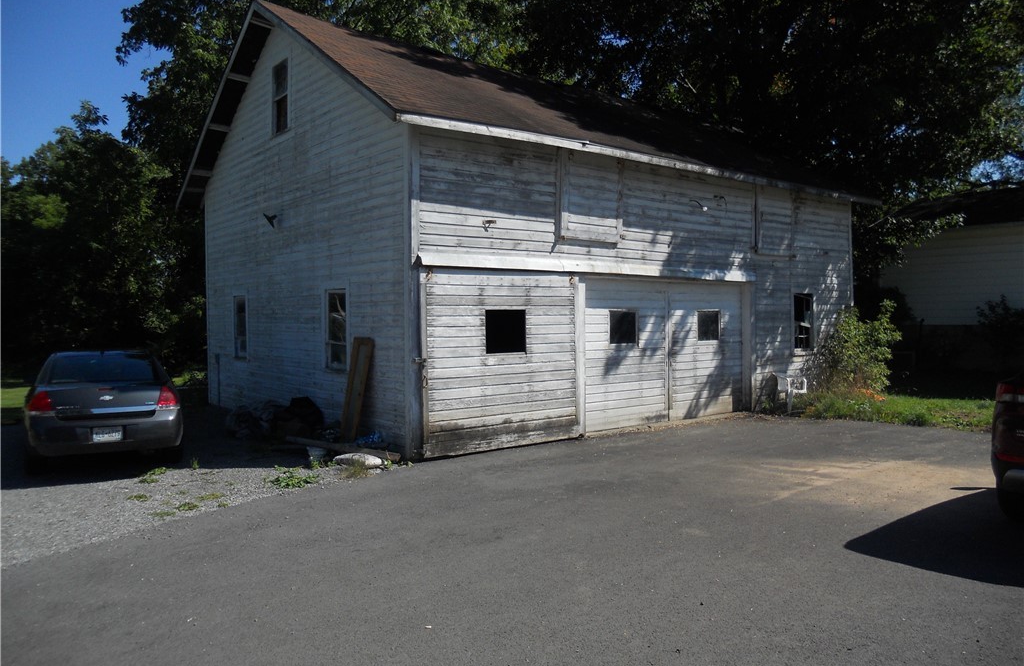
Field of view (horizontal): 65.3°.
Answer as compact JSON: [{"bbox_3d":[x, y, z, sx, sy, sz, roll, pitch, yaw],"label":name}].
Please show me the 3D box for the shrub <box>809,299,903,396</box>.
[{"bbox_3d":[6.861,0.290,16.000,1.750,1.930,1.550,0,1,23],"label":"shrub"}]

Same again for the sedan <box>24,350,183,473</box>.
[{"bbox_3d":[-5.930,1.010,11.570,1.860,1.490,5.080,-1,1,-28],"label":"sedan"}]

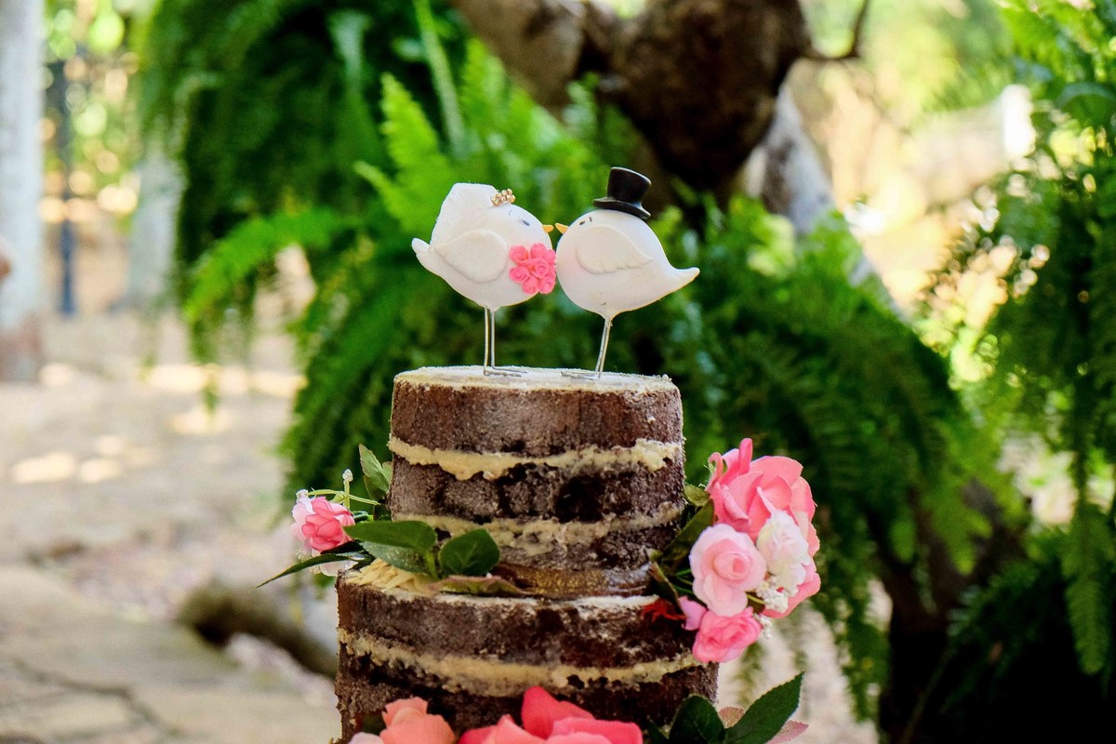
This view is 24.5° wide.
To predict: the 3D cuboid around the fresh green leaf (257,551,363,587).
[{"bbox_3d":[-0.132,0.103,1.365,0.059,0.014,0.027,-16,4,1],"label":"fresh green leaf"}]

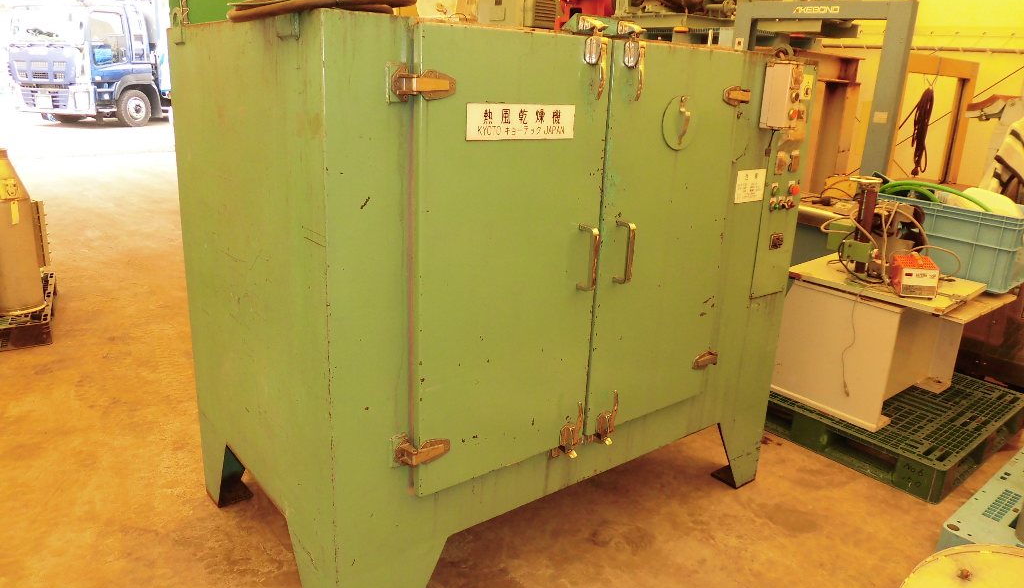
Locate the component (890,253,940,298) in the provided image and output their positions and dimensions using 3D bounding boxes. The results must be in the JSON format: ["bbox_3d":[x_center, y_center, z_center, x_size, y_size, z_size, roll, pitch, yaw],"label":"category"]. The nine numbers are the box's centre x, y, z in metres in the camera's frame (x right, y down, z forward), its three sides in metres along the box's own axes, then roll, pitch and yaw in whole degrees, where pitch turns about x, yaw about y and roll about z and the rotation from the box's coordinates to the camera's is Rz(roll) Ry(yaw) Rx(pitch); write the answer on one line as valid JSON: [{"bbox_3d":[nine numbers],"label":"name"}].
[{"bbox_3d":[1.662,-0.078,2.937,0.128,0.125,0.245,8,17,18],"label":"component"}]

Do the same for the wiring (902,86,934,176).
[{"bbox_3d":[2.534,-1.019,4.425,0.180,0.600,0.100,11,18,27],"label":"wiring"}]

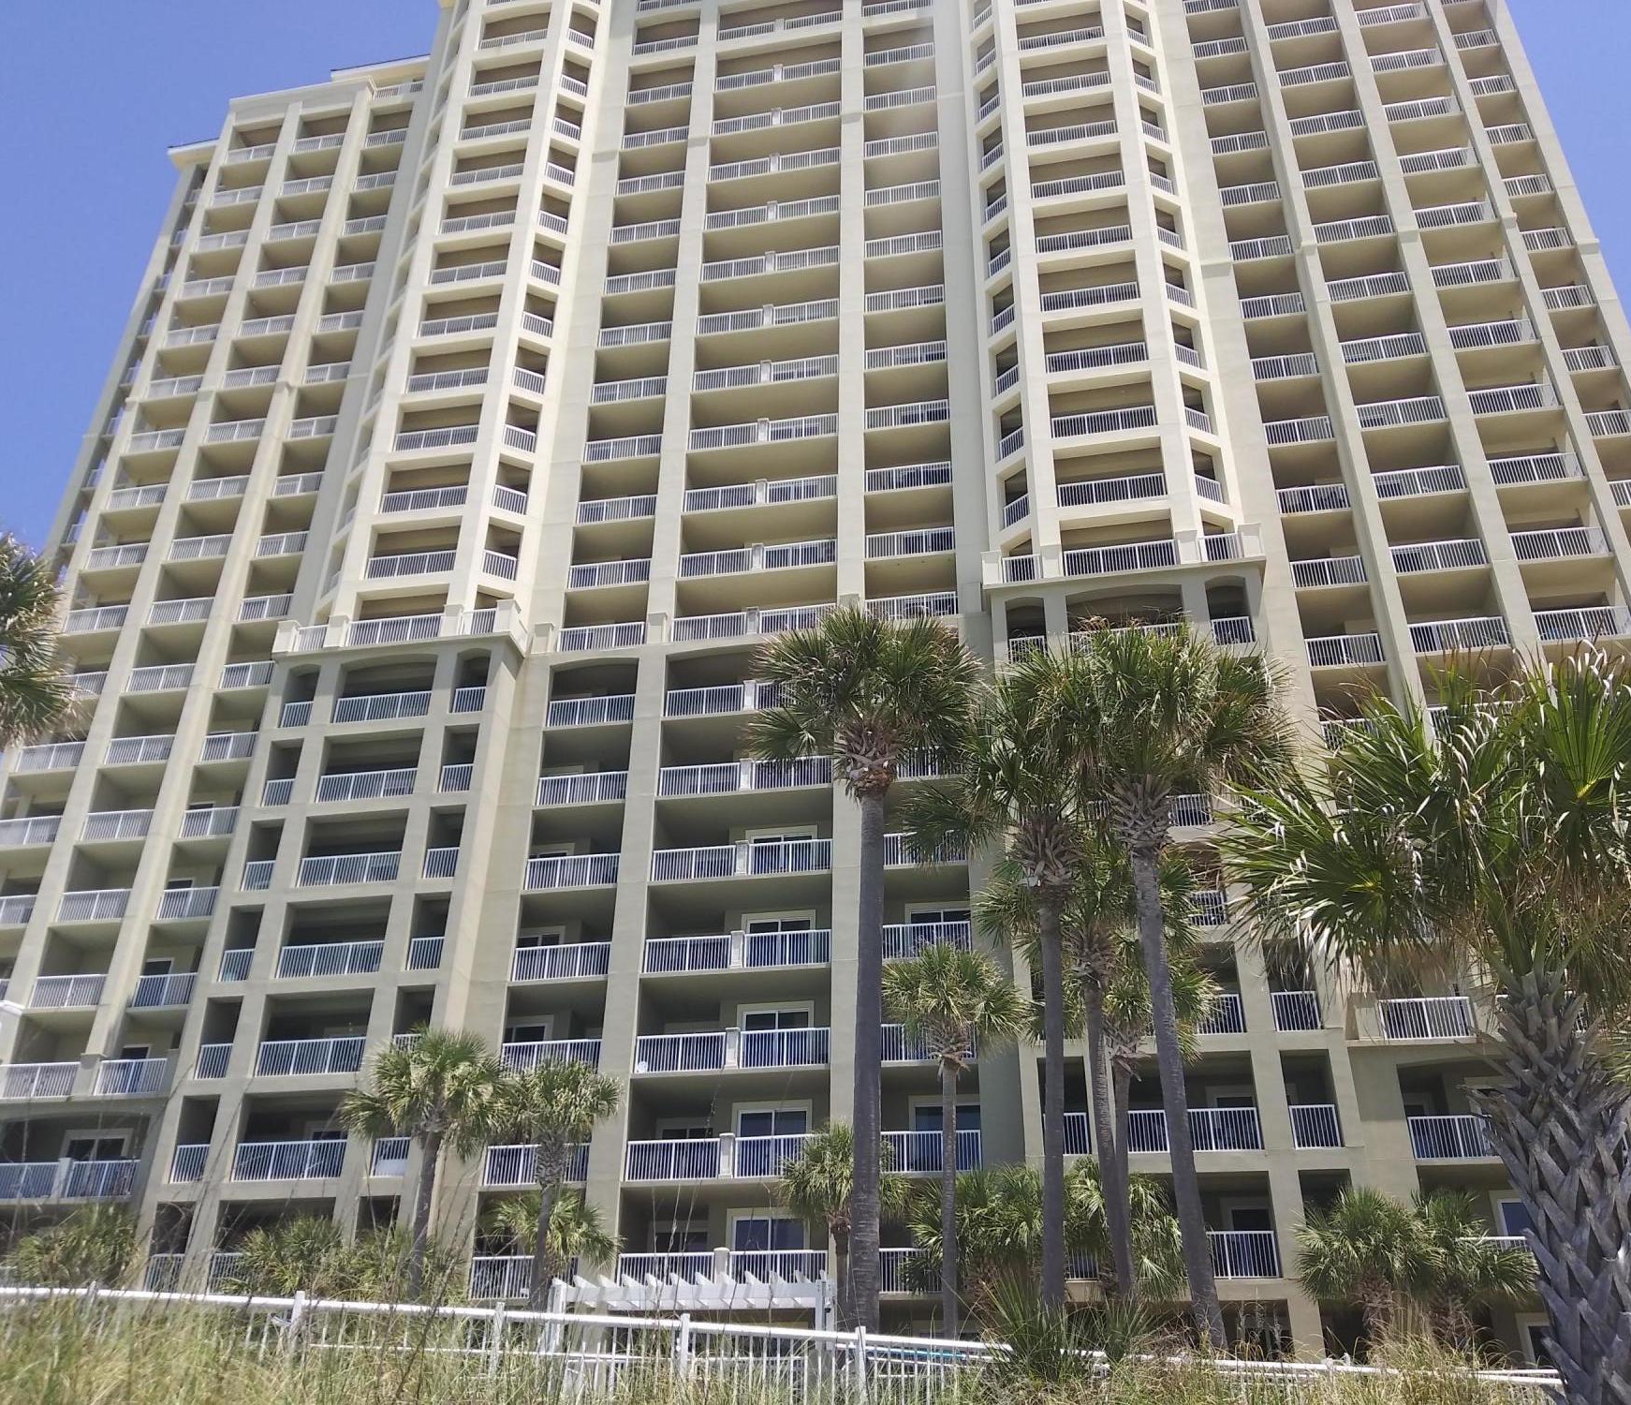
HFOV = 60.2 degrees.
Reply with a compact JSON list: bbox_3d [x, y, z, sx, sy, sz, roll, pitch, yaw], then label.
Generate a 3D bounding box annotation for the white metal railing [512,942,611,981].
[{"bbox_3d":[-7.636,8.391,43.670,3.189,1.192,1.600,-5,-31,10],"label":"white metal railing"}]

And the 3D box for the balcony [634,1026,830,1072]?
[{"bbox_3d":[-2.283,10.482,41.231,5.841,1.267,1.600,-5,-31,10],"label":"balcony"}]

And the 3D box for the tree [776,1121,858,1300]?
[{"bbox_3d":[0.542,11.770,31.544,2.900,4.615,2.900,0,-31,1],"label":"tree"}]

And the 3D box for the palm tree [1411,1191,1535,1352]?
[{"bbox_3d":[13.296,11.654,28.524,2.800,3.375,2.800,-12,-33,20],"label":"palm tree"}]

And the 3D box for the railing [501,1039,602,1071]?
[{"bbox_3d":[-8.052,10.838,42.688,3.160,1.080,0.080,-5,-31,10],"label":"railing"}]

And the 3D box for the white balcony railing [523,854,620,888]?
[{"bbox_3d":[-7.456,5.233,43.194,3.005,1.039,0.100,-5,-31,10],"label":"white balcony railing"}]

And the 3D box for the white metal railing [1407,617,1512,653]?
[{"bbox_3d":[18.961,-1.971,41.389,2.665,1.016,0.100,-5,-31,10],"label":"white metal railing"}]

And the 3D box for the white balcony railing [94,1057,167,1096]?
[{"bbox_3d":[-21.950,12.018,45.069,2.420,1.112,0.080,-5,-31,10],"label":"white balcony railing"}]

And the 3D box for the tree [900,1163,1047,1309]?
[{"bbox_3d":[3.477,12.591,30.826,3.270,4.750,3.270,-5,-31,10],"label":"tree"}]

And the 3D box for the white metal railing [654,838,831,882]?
[{"bbox_3d":[-2.236,5.354,45.086,5.871,1.100,1.200,-5,-31,10],"label":"white metal railing"}]

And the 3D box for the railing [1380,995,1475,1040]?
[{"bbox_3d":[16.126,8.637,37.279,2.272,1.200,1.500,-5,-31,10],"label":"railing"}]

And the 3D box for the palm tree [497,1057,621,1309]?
[{"bbox_3d":[-6.120,11.873,31.611,3.062,7.500,3.062,-5,-31,10],"label":"palm tree"}]

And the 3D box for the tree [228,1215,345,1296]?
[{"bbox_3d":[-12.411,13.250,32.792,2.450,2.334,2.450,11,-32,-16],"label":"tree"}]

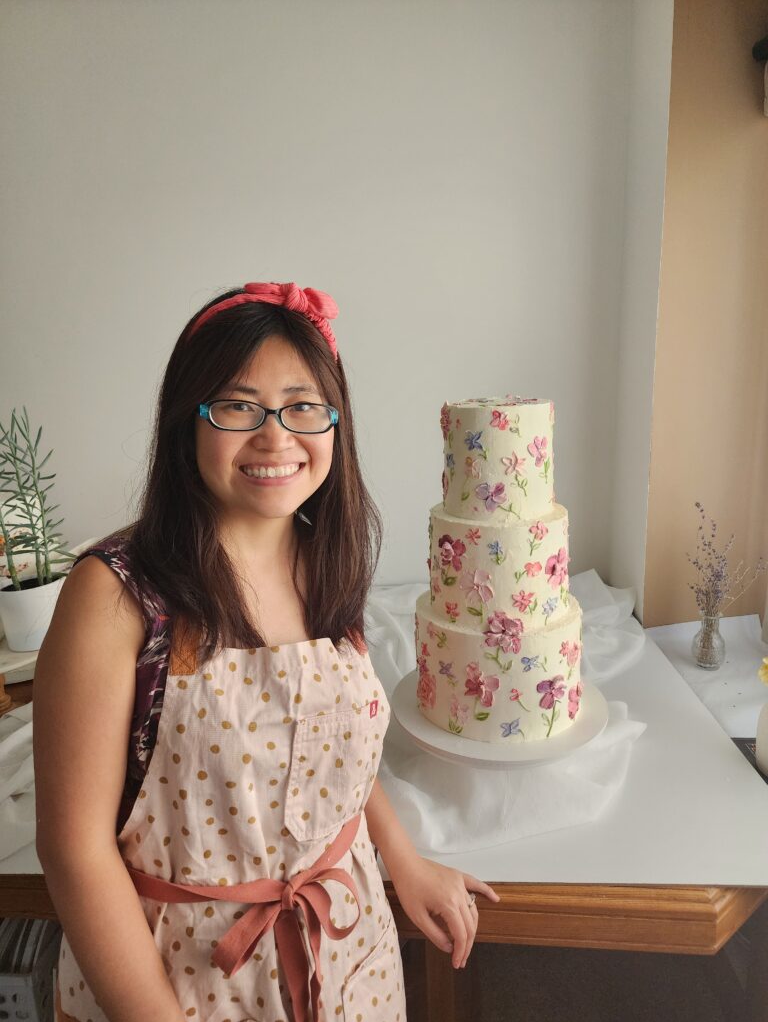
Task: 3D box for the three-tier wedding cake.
[{"bbox_3d":[0.181,0.074,1.081,0.270,0.494,0.270,0,14,10],"label":"three-tier wedding cake"}]

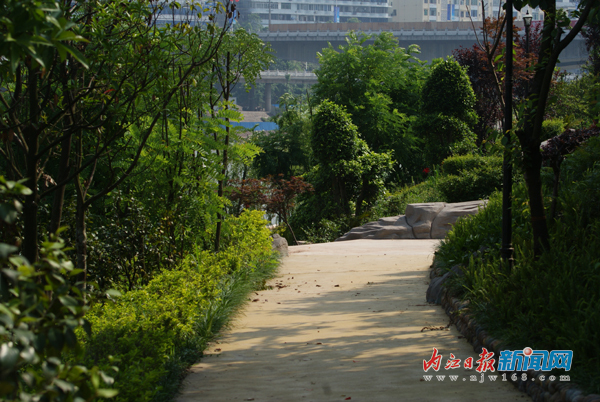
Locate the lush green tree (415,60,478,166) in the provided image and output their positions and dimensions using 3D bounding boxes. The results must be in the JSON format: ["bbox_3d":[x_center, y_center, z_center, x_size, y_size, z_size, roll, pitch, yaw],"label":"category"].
[{"bbox_3d":[3.160,-1.880,40.000,1.300,2.320,1.300,0,1,0],"label":"lush green tree"}]

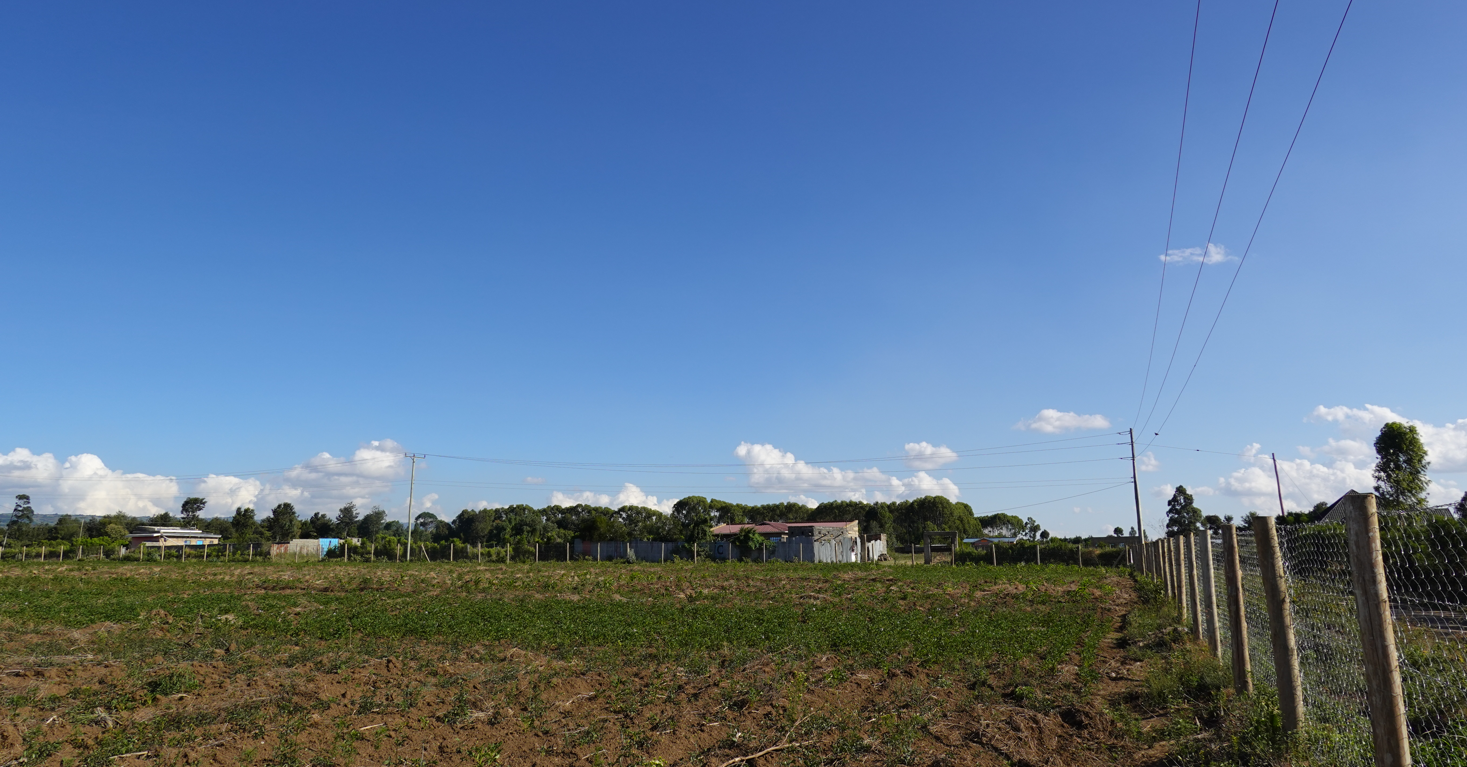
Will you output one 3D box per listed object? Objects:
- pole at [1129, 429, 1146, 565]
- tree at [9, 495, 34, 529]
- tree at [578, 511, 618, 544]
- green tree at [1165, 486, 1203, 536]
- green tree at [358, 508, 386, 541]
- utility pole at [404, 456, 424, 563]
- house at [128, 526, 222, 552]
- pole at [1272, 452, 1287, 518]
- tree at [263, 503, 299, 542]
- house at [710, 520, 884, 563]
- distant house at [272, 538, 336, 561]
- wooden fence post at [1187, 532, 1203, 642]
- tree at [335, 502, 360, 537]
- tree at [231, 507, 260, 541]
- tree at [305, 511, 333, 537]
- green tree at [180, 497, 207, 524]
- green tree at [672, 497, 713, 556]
[{"bbox_3d":[29.739,8.459,72.201,0.400,10.208,0.400,-4,-10,20],"label":"pole"},{"bbox_3d":[-96.211,19.365,131.265,3.558,8.829,3.558,7,-12,-35],"label":"tree"},{"bbox_3d":[-14.770,16.783,106.695,4.328,5.501,4.328,1,-10,-8],"label":"tree"},{"bbox_3d":[49.749,15.328,107.315,4.177,8.231,4.177,-4,-11,24],"label":"green tree"},{"bbox_3d":[-50.300,20.925,136.421,3.597,7.250,3.597,3,-10,-20],"label":"green tree"},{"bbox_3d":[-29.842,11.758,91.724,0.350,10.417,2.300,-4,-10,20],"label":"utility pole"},{"bbox_3d":[-78.728,22.589,137.867,6.609,4.600,9.525,-4,-10,21],"label":"house"},{"bbox_3d":[35.618,8.271,63.370,0.190,7.591,0.190,-10,-11,28],"label":"pole"},{"bbox_3d":[-65.642,21.339,141.320,4.992,8.162,4.992,4,-11,-24],"label":"tree"},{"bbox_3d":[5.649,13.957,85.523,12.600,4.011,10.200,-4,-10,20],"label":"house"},{"bbox_3d":[-44.517,17.318,101.128,5.400,2.590,3.800,-4,-10,20],"label":"distant house"},{"bbox_3d":[7.402,3.244,15.701,0.115,1.690,0.115,-4,-11,24],"label":"wooden fence post"},{"bbox_3d":[-53.819,20.532,136.487,3.270,8.049,3.270,4,-10,-21],"label":"tree"},{"bbox_3d":[-66.652,20.410,133.465,3.499,7.281,3.499,5,-11,-26],"label":"tree"},{"bbox_3d":[-67.870,24.718,159.374,4.688,7.519,4.688,4,-10,-23],"label":"tree"},{"bbox_3d":[-96.585,25.619,174.104,4.717,10.762,4.717,5,-11,-28],"label":"green tree"},{"bbox_3d":[-3.821,13.763,91.479,3.881,6.256,3.881,0,-10,-2],"label":"green tree"}]

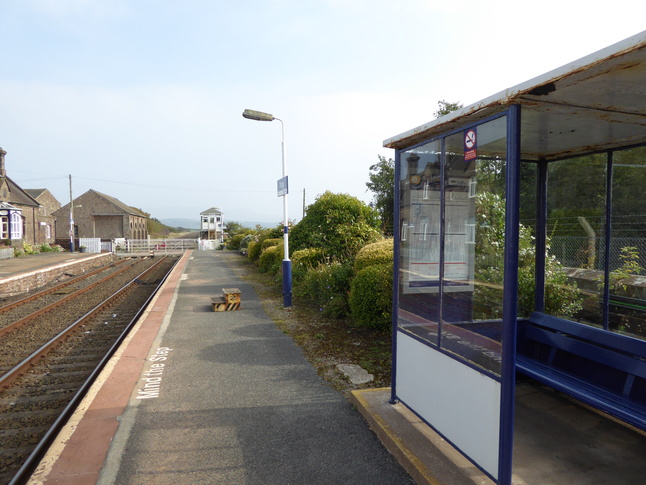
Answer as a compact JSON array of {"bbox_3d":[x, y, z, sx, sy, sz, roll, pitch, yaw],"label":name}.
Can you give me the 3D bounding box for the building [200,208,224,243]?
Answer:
[{"bbox_3d":[-16.780,-2.182,70.267,3.300,5.900,4.600,0,2,-15],"label":"building"}]

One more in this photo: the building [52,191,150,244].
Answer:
[{"bbox_3d":[-32.900,-3.208,71.240,9.400,7.900,21.500,0,2,-15],"label":"building"}]

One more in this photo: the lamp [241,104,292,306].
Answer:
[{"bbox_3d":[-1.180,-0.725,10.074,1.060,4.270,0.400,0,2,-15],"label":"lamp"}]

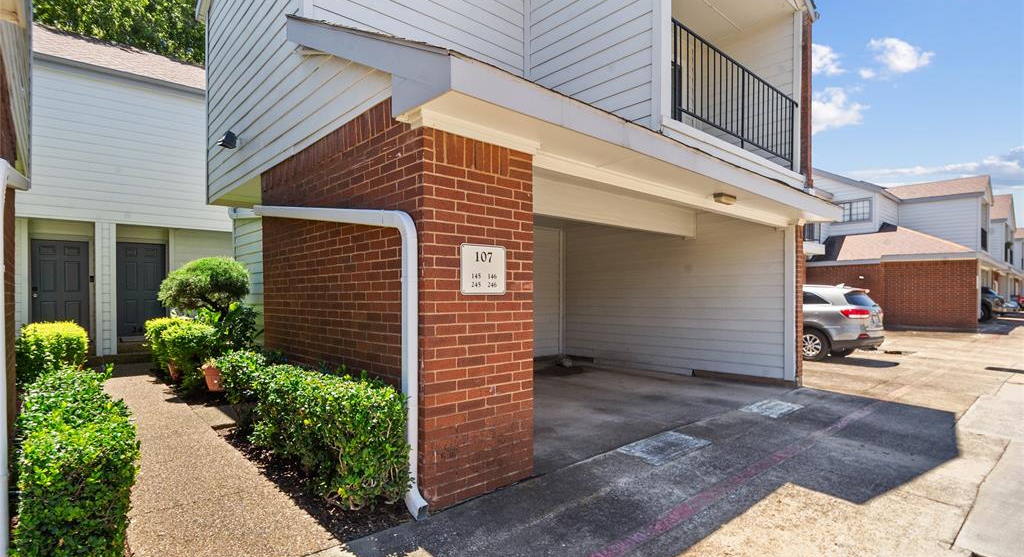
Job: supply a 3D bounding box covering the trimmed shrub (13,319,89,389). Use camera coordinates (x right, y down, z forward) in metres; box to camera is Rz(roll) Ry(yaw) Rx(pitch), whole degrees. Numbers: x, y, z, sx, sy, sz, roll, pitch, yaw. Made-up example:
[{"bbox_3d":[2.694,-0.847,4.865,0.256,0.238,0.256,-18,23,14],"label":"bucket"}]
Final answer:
[{"bbox_3d":[-8.023,1.356,8.400,0.980,1.050,0.980,2,-3,-43],"label":"trimmed shrub"}]

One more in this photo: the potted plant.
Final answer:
[{"bbox_3d":[-4.618,1.506,7.500,0.360,0.510,0.360,2,-3,-43],"label":"potted plant"}]

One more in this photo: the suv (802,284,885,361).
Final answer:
[{"bbox_3d":[6.390,1.040,12.360,1.890,1.690,4.760,2,-3,-43],"label":"suv"}]

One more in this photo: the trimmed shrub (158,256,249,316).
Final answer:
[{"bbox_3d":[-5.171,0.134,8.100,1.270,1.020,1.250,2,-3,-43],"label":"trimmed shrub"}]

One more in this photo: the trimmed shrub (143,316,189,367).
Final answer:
[{"bbox_3d":[-5.971,1.147,8.400,0.750,0.960,0.750,2,-3,-43],"label":"trimmed shrub"}]

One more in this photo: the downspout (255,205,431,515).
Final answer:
[{"bbox_3d":[-1.762,0.361,4.330,0.120,2.500,3.550,2,-3,-43],"label":"downspout"}]

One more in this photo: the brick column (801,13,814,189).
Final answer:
[{"bbox_3d":[4.710,-2.866,7.780,0.230,2.800,0.230,2,-3,-43],"label":"brick column"}]

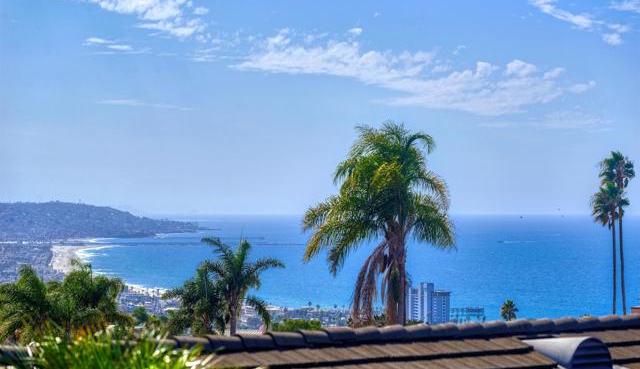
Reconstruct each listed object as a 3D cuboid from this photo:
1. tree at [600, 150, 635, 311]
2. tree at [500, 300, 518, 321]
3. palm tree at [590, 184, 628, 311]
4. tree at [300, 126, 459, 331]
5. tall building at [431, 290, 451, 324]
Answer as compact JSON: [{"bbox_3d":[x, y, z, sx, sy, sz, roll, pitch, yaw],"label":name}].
[{"bbox_3d":[27.567,8.192,200.901,3.200,22.500,3.200,0,-1,0],"label":"tree"},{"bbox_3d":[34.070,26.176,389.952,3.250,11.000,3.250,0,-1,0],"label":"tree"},{"bbox_3d":[26.600,9.723,199.912,3.300,20.000,3.300,0,-1,0],"label":"palm tree"},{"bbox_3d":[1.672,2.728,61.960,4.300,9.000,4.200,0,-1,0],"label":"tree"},{"bbox_3d":[99.991,103.958,1799.859,16.000,32.000,18.000,0,-1,-6],"label":"tall building"}]

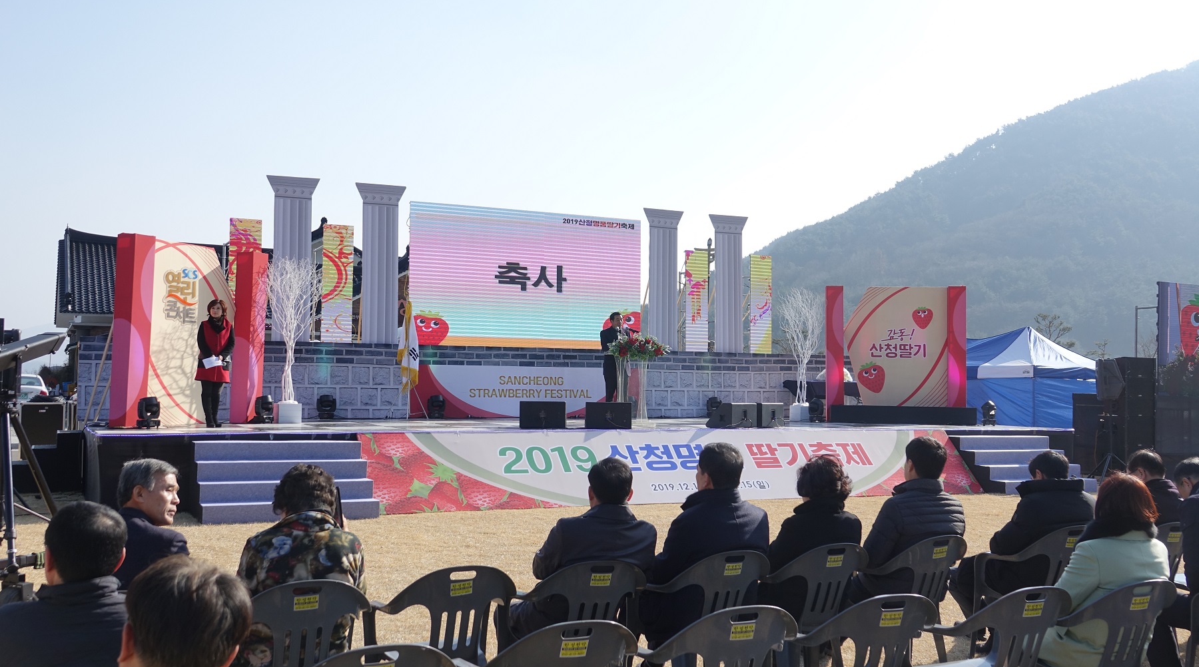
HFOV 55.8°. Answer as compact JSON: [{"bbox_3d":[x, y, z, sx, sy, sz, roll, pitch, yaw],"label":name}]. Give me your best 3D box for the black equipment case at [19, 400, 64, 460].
[{"bbox_3d":[-8.958,1.686,18.200,0.660,1.100,0.550,2,-3,-24],"label":"black equipment case"}]

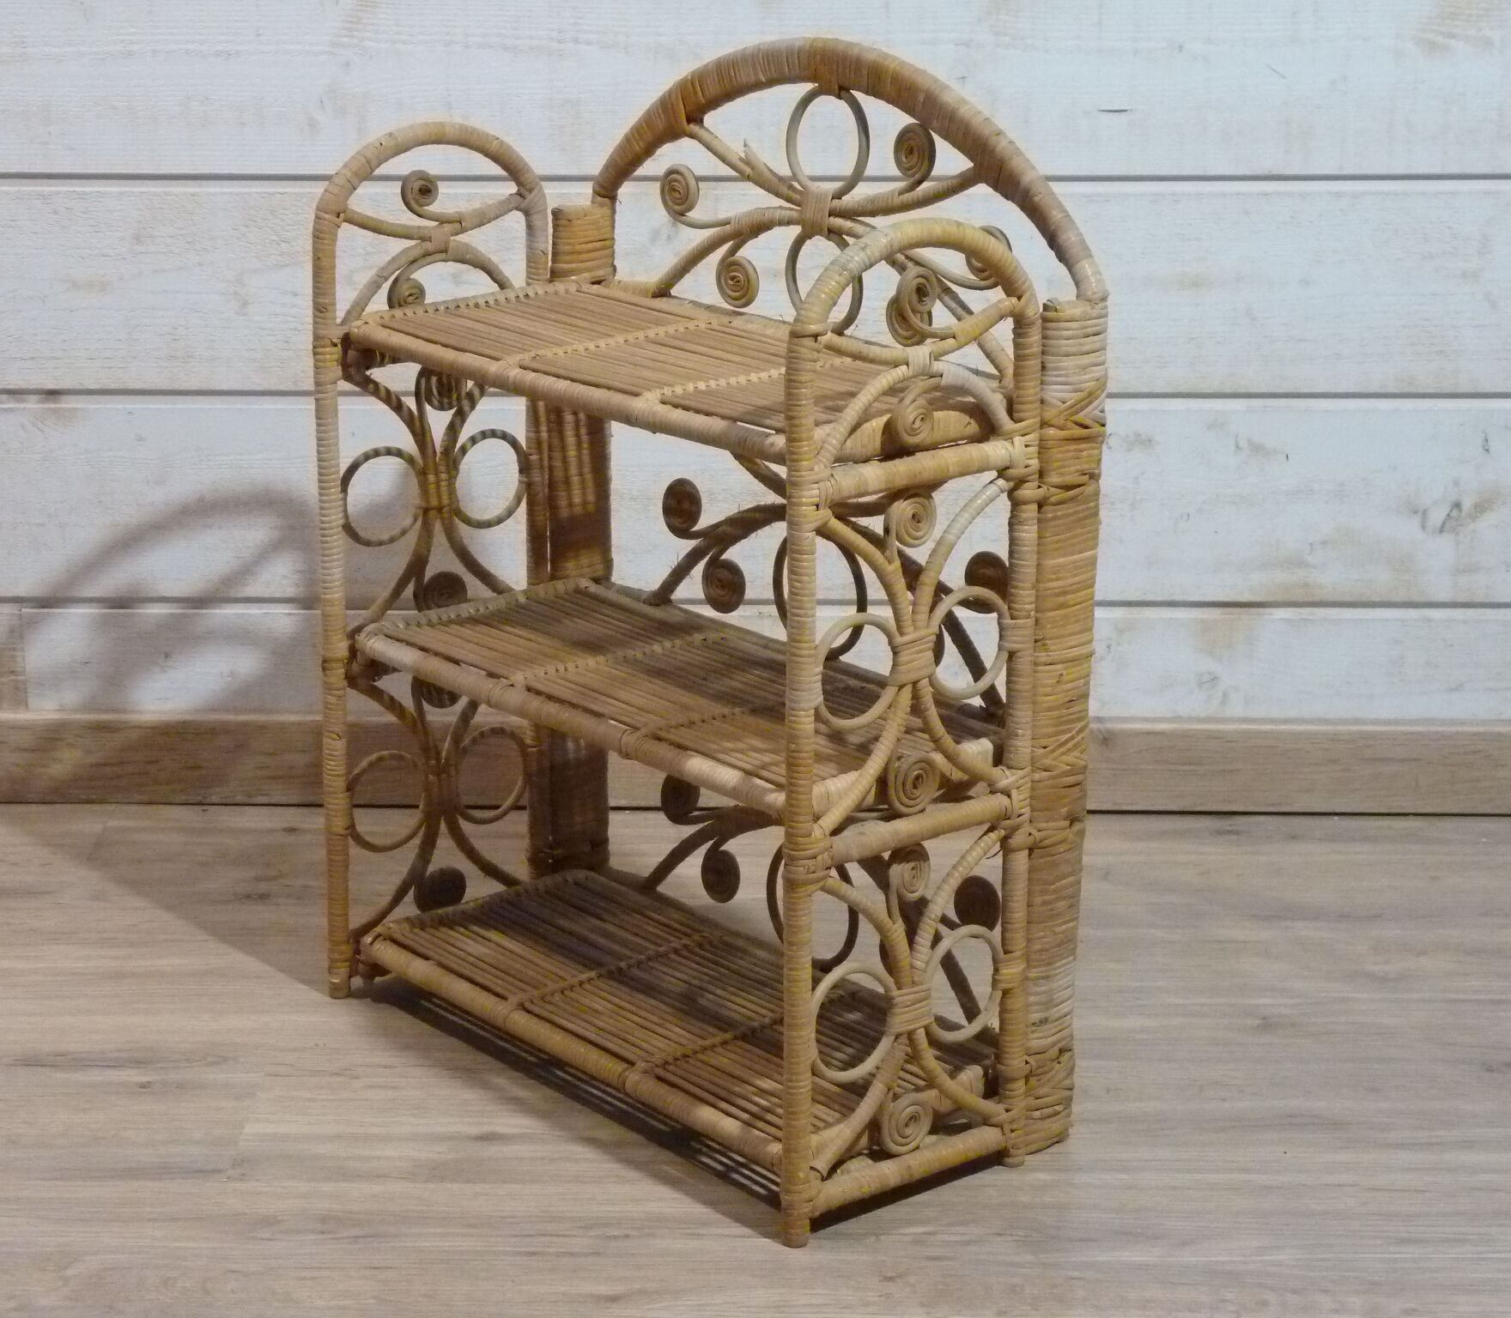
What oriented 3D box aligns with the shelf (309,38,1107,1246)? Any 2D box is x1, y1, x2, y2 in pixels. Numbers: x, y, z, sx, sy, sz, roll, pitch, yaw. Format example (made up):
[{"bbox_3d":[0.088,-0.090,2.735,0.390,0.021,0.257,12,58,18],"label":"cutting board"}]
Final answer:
[{"bbox_3d":[-0.039,-0.048,2.100,0.223,0.616,0.479,-12,21,-37],"label":"shelf"}]

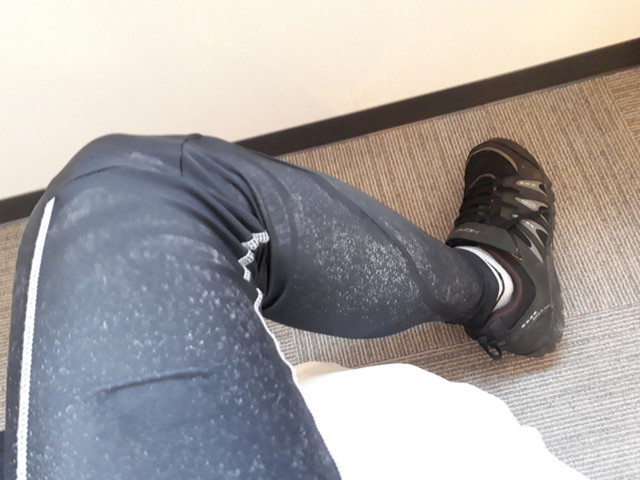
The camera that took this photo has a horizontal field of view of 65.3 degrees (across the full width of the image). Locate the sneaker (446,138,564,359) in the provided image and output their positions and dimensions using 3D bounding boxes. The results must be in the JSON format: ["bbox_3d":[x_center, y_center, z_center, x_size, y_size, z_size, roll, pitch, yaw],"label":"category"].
[{"bbox_3d":[0.219,0.004,0.602,0.110,0.105,0.275,3,79,-29],"label":"sneaker"}]

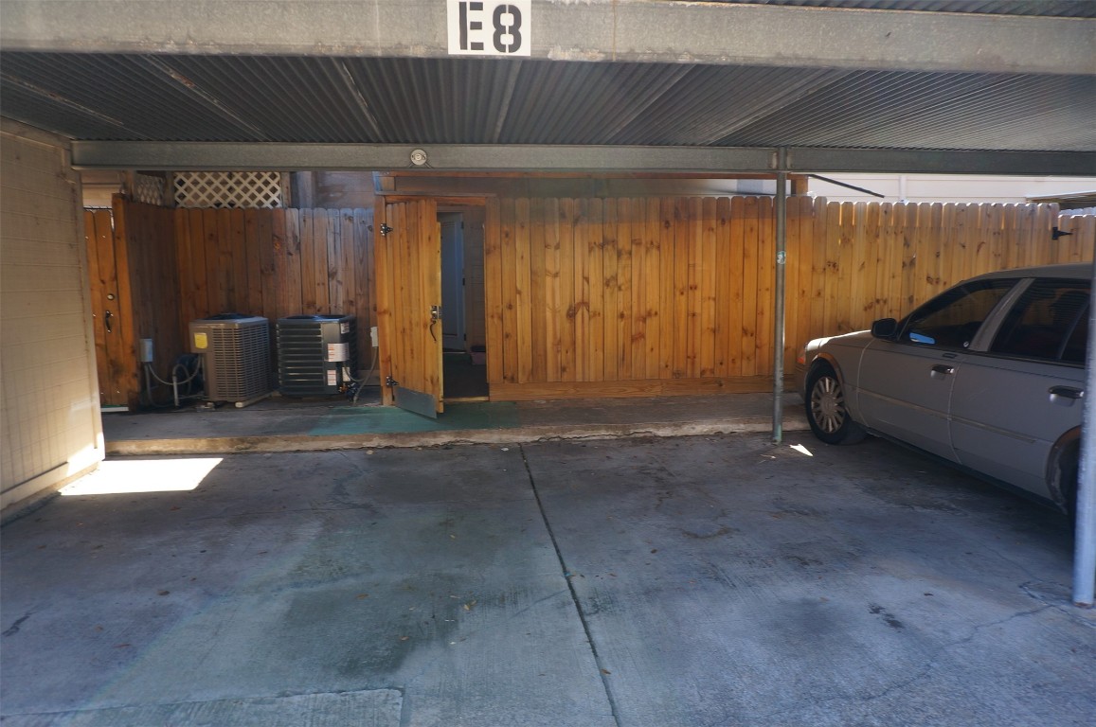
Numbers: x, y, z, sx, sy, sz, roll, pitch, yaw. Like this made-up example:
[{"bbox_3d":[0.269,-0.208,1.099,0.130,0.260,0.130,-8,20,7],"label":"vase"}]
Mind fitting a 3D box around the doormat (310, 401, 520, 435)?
[{"bbox_3d":[-1.154,0.484,6.648,1.762,0.015,1.318,-1,7,-6],"label":"doormat"}]

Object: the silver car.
[{"bbox_3d":[3.283,0.095,4.218,1.980,1.440,5.380,-1,7,-3],"label":"silver car"}]

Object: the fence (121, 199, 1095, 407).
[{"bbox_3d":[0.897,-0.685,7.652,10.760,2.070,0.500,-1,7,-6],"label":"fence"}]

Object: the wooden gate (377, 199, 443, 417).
[{"bbox_3d":[-1.300,-0.529,6.852,0.080,1.977,0.955,-6,9,-39],"label":"wooden gate"}]

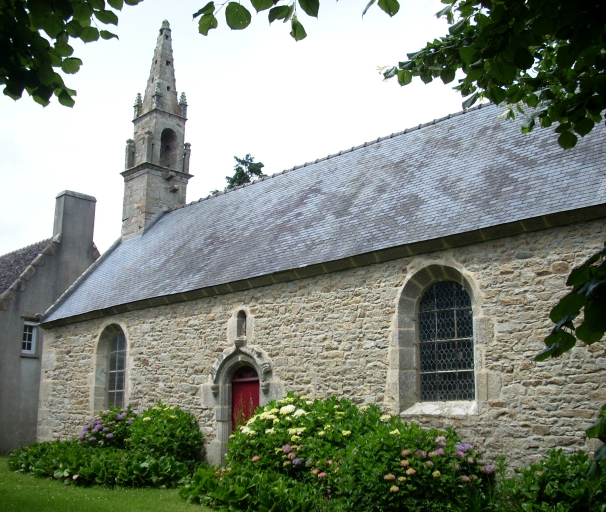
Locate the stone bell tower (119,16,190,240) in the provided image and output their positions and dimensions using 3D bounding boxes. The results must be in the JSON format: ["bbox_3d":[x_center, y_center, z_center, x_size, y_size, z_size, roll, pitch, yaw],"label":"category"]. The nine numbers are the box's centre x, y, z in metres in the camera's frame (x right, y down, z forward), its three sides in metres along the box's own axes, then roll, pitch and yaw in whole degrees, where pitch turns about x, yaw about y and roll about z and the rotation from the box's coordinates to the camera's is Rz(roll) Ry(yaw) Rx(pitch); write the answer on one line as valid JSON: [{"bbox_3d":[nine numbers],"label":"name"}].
[{"bbox_3d":[-5.017,-4.433,25.414,1.576,8.343,1.875,-12,-18,43],"label":"stone bell tower"}]

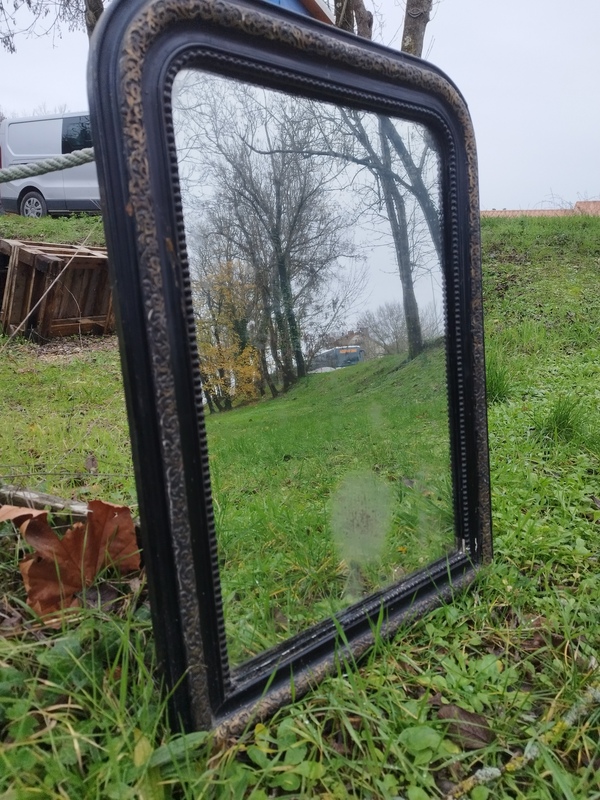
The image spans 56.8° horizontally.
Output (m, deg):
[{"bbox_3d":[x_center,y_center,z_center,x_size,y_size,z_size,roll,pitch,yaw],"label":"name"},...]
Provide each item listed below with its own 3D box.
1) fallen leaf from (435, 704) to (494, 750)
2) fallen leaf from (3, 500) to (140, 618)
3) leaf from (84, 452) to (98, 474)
[{"bbox_3d":[0.196,0.385,0.650,0.075,0.015,0.052,17,26,34],"label":"fallen leaf"},{"bbox_3d":[-0.346,0.240,0.840,0.195,0.165,0.060,-2,-27,-16],"label":"fallen leaf"},{"bbox_3d":[-0.564,0.172,1.500,0.038,0.016,0.065,6,51,-9],"label":"leaf"}]

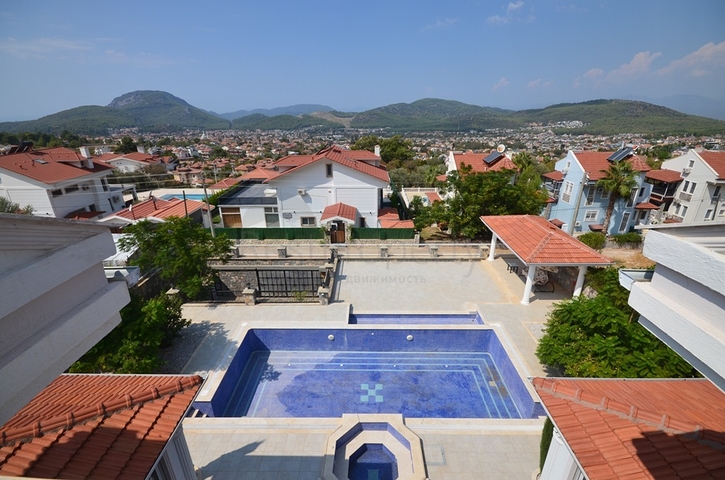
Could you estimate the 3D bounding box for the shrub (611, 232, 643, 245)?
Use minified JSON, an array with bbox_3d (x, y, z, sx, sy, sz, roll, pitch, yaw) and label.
[{"bbox_3d":[24.245,-0.145,29.526,2.900,1.200,1.600,0,22,0],"label":"shrub"}]

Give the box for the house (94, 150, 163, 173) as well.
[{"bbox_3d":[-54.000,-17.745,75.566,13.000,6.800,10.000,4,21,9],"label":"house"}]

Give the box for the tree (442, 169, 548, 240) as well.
[{"bbox_3d":[12.592,-3.713,31.876,9.200,6.900,7.500,0,22,0],"label":"tree"}]

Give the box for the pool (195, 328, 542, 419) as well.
[{"bbox_3d":[0.244,5.681,13.073,11.750,1.400,4.794,0,22,0],"label":"pool"}]

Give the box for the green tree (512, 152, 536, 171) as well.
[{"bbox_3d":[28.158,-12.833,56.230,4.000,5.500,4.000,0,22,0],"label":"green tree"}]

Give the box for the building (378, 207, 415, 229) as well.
[{"bbox_3d":[3.700,-1.933,36.637,3.800,2.800,4.800,0,20,0],"label":"building"}]

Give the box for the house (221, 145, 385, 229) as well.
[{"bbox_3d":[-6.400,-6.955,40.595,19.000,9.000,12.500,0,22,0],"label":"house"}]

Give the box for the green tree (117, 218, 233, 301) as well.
[{"bbox_3d":[-10.900,1.118,19.310,5.800,5.000,5.000,0,20,0],"label":"green tree"}]

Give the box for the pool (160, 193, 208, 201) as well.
[{"bbox_3d":[-31.650,-7.173,58.110,9.300,1.200,5.300,0,20,0],"label":"pool"}]

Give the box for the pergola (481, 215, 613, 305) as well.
[{"bbox_3d":[9.917,0.659,18.928,3.986,3.619,7.633,0,22,0],"label":"pergola"}]

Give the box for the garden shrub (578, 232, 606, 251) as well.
[{"bbox_3d":[19.650,0.277,27.855,2.300,1.600,2.200,0,20,0],"label":"garden shrub"}]

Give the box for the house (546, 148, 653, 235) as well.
[{"bbox_3d":[26.300,-5.645,35.999,8.000,8.400,7.000,0,20,0],"label":"house"}]

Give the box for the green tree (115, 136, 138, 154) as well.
[{"bbox_3d":[-55.389,-21.318,75.456,5.600,6.500,5.600,0,22,0],"label":"green tree"}]

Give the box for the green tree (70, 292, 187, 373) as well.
[{"bbox_3d":[-9.750,3.673,13.753,4.500,2.900,4.800,0,20,0],"label":"green tree"}]

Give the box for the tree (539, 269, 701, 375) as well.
[{"bbox_3d":[8.750,3.607,12.928,5.100,3.600,4.900,0,20,0],"label":"tree"}]

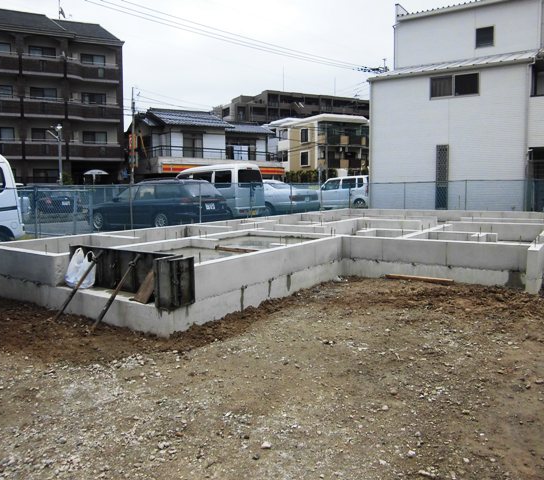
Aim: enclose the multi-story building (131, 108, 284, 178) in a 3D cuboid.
[{"bbox_3d":[-5.839,-7.151,42.048,12.000,7.917,7.400,-5,7,-37],"label":"multi-story building"}]

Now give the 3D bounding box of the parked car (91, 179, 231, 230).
[{"bbox_3d":[-3.332,-0.988,13.558,4.660,1.470,1.695,4,7,35],"label":"parked car"}]

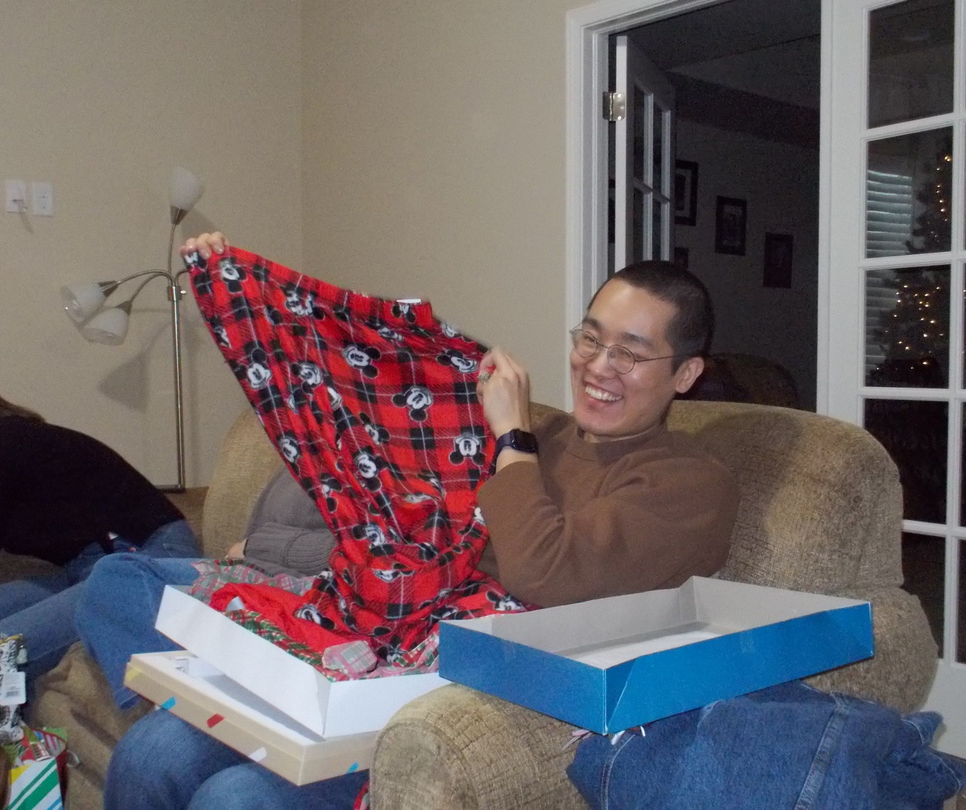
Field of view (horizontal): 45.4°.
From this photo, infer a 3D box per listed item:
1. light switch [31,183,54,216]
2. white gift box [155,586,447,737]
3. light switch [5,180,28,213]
[{"bbox_3d":[-1.538,-0.717,4.030,0.071,0.116,0.010,-2,3,-42],"label":"light switch"},{"bbox_3d":[-0.213,0.328,1.562,0.280,0.063,0.430,7,4,-42],"label":"white gift box"},{"bbox_3d":[-1.607,-0.716,3.975,0.071,0.115,0.012,-2,3,-42],"label":"light switch"}]

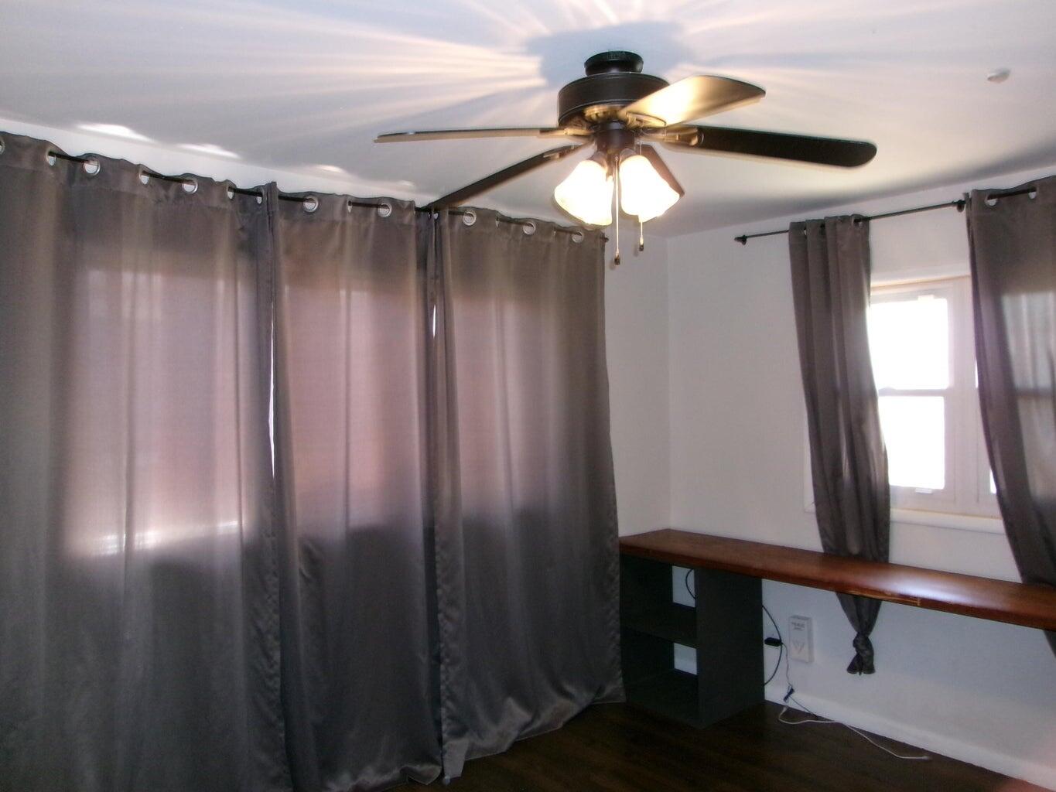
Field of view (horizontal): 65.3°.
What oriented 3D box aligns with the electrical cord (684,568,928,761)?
[{"bbox_3d":[1.264,1.235,3.979,0.170,0.630,1.300,-1,1,-42],"label":"electrical cord"}]

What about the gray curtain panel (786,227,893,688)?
[{"bbox_3d":[1.430,0.214,3.788,0.140,2.100,0.460,-1,1,-42],"label":"gray curtain panel"}]

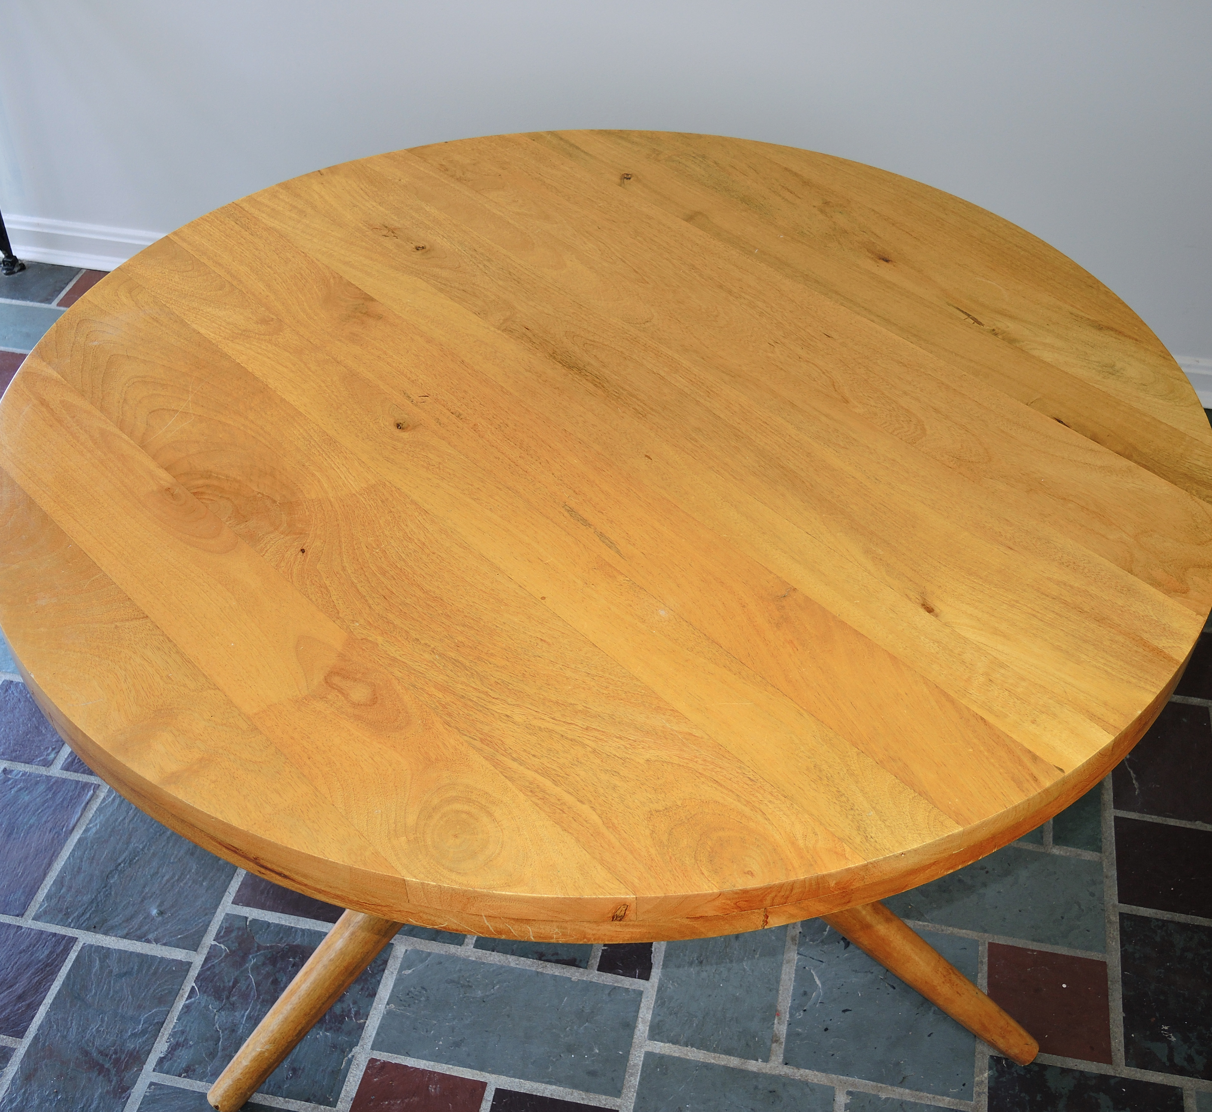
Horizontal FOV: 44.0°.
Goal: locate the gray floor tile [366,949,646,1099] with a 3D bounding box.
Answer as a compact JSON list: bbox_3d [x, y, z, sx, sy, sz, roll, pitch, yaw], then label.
[{"bbox_3d":[-0.113,0.551,1.770,0.295,0.012,0.138,8,44,9],"label":"gray floor tile"}]

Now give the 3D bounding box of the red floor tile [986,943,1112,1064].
[{"bbox_3d":[0.525,0.532,1.781,0.141,0.012,0.137,8,44,9],"label":"red floor tile"}]

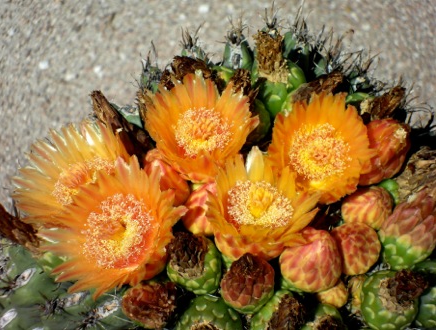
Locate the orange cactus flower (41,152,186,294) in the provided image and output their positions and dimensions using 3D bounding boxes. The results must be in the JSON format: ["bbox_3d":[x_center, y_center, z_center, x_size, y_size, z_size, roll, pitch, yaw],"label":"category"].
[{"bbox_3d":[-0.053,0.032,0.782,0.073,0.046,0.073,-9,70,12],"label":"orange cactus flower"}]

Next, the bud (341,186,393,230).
[{"bbox_3d":[0.079,0.023,0.815,0.025,0.028,0.025,26,45,0],"label":"bud"}]

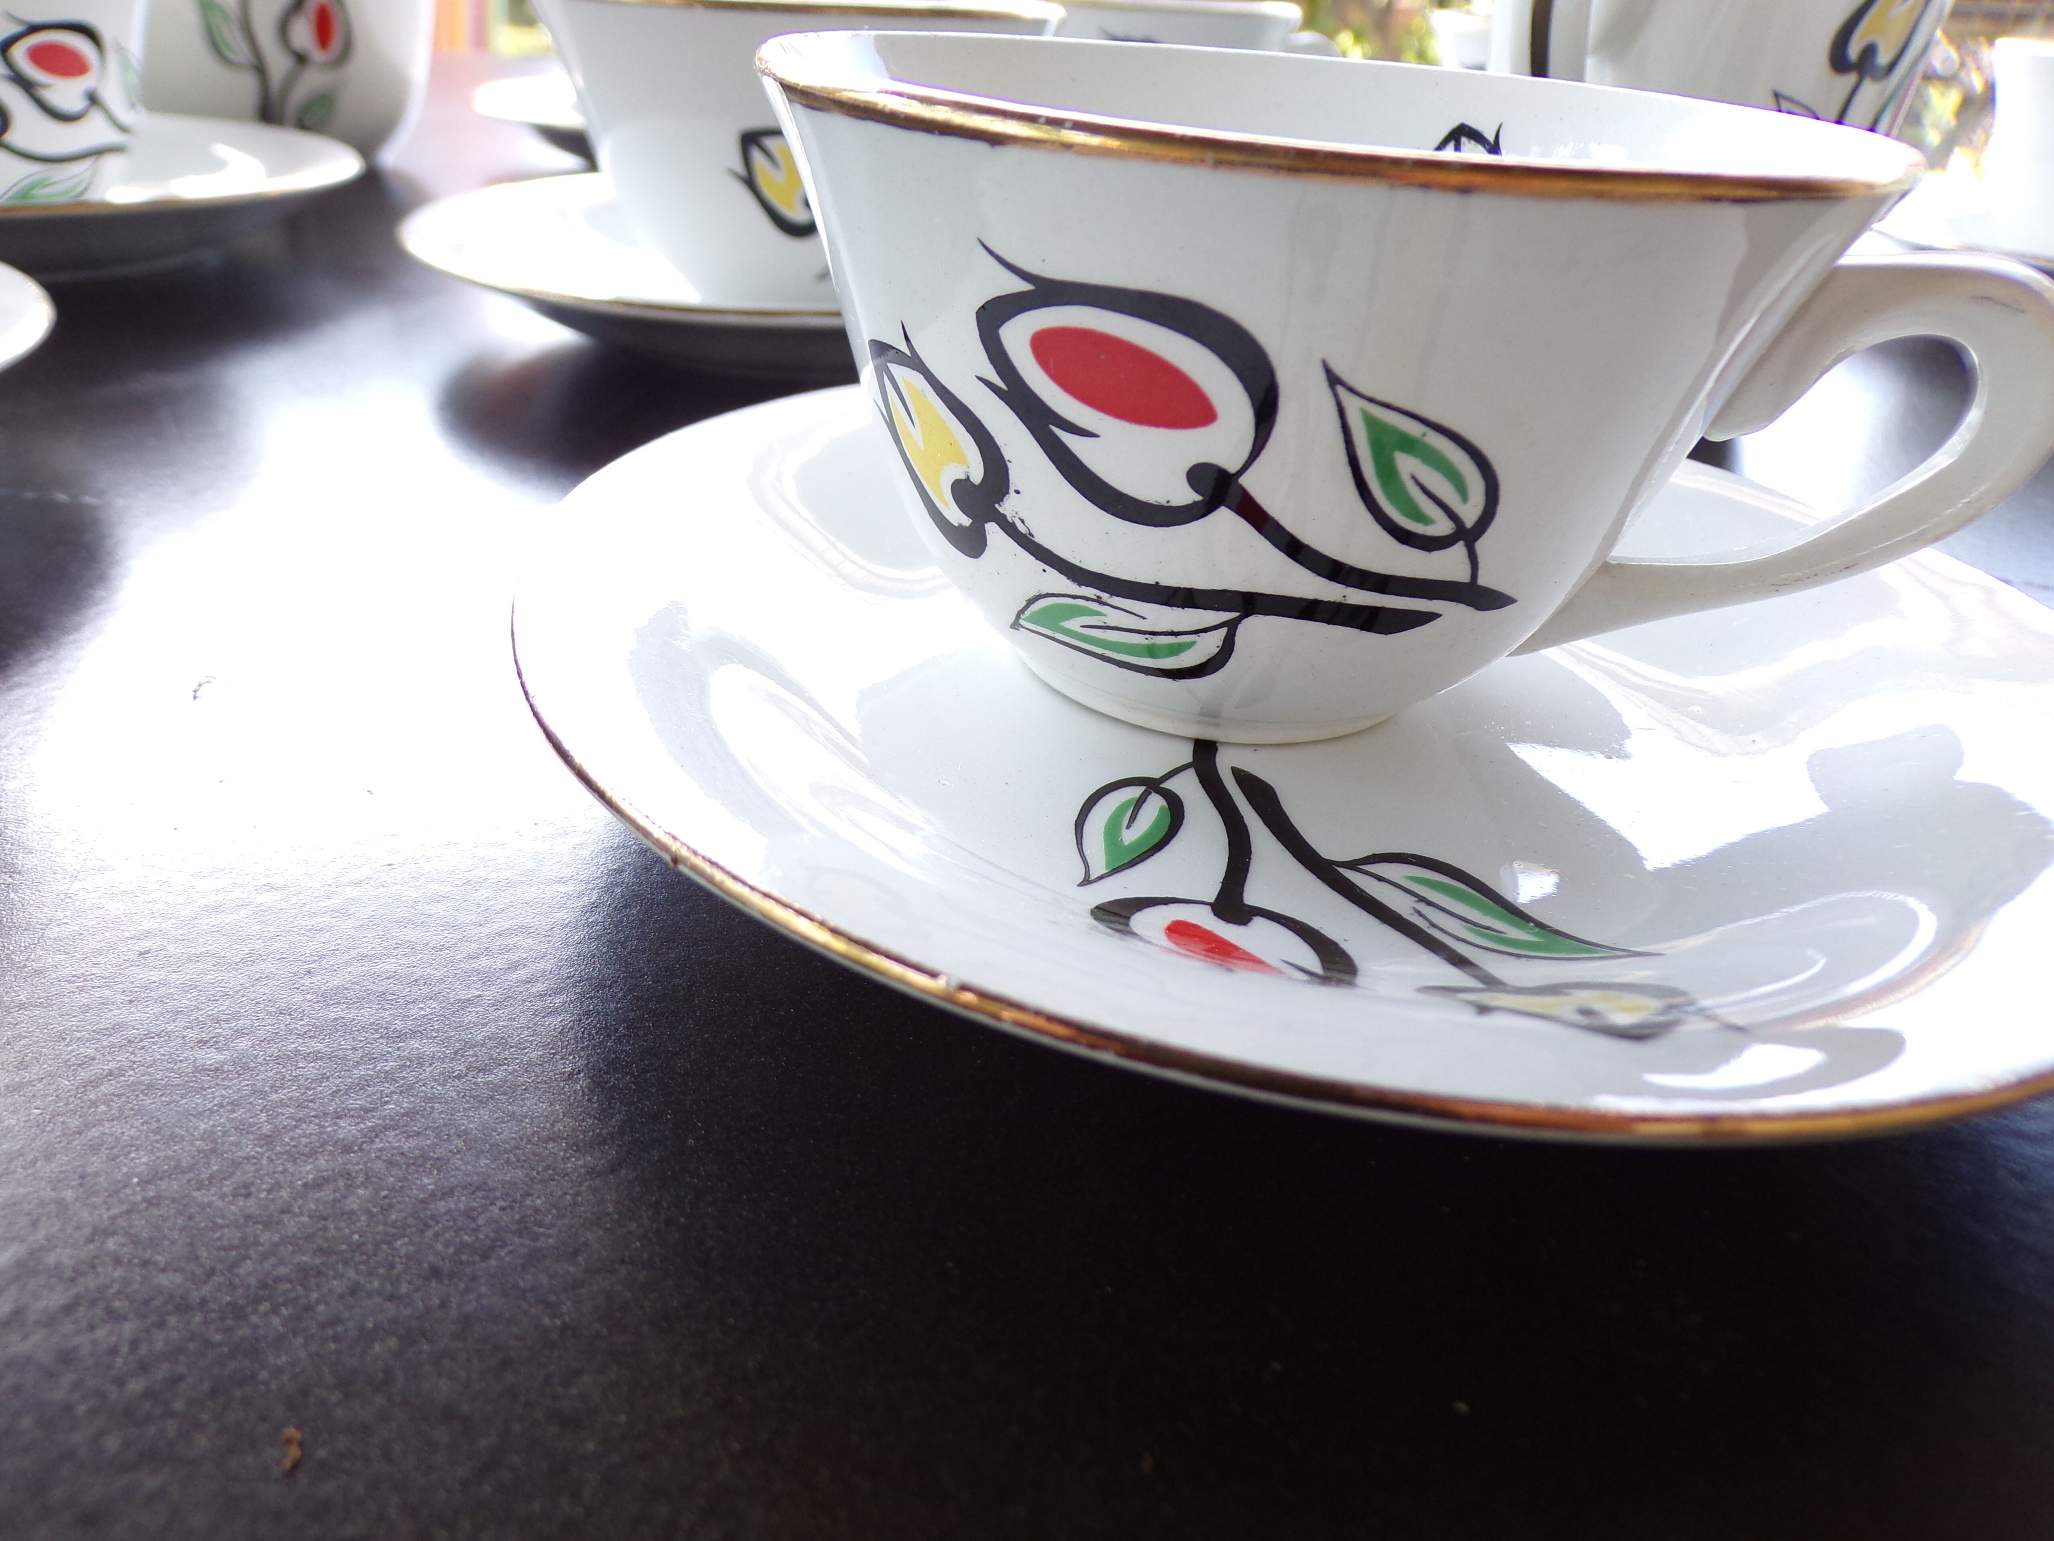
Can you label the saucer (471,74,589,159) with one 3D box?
[{"bbox_3d":[-0.094,-0.195,0.441,0.147,0.019,0.147,4,30,-2],"label":"saucer"}]

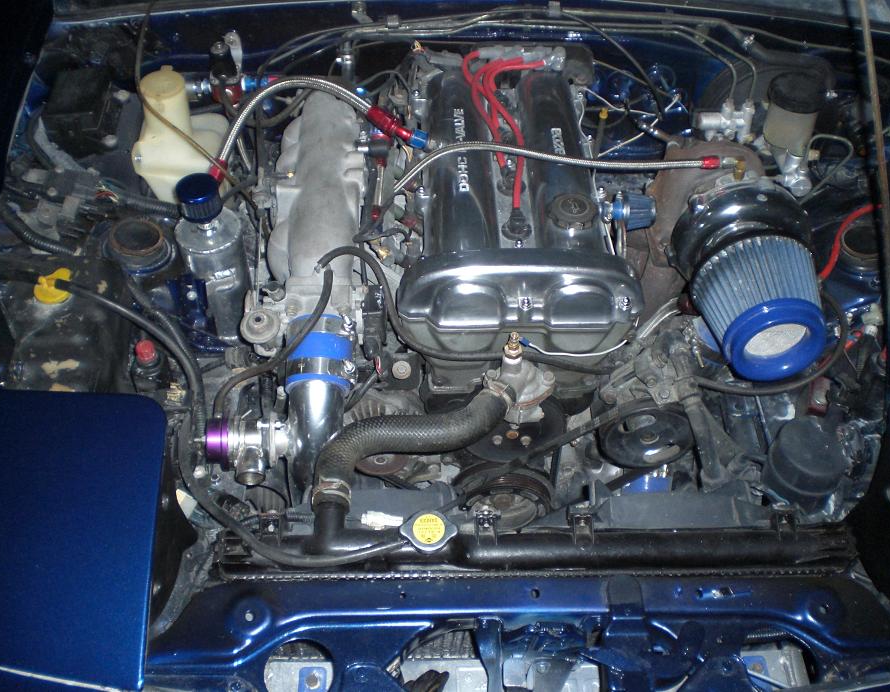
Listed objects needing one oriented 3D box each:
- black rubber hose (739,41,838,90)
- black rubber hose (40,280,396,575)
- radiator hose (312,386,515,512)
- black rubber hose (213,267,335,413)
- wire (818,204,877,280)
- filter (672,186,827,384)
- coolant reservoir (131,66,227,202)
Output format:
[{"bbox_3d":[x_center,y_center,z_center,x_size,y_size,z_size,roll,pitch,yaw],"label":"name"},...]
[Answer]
[{"bbox_3d":[0.493,-0.399,1.453,0.123,0.034,0.093,0,50,-3],"label":"black rubber hose"},{"bbox_3d":[-0.264,0.086,1.185,0.440,0.090,0.400,0,50,-3],"label":"black rubber hose"},{"bbox_3d":[-0.026,0.104,1.172,0.240,0.100,0.210,0,50,-3],"label":"radiator hose"},{"bbox_3d":[-0.212,-0.005,1.248,0.149,0.100,0.155,0,50,-3],"label":"black rubber hose"},{"bbox_3d":[0.564,-0.148,1.415,0.087,0.069,0.091,0,50,-3],"label":"wire"},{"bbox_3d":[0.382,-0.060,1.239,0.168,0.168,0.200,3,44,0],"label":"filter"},{"bbox_3d":[-0.377,-0.300,1.473,0.122,0.210,0.100,0,50,-3],"label":"coolant reservoir"}]

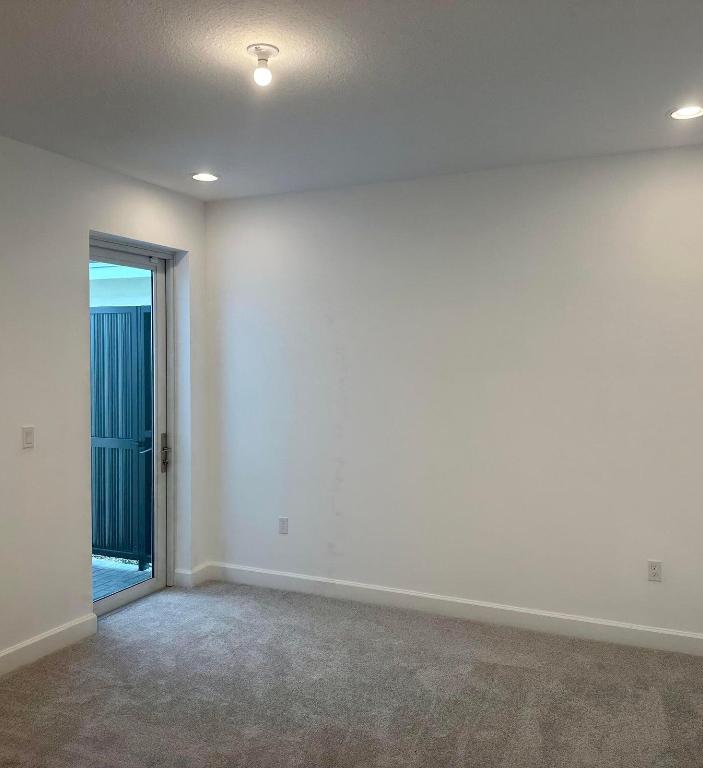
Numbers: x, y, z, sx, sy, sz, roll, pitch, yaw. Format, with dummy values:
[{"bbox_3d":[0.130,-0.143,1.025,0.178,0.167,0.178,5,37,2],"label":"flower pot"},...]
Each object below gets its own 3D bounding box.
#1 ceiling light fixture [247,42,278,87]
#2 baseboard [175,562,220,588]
[{"bbox_3d":[-0.324,-1.162,2.607,0.116,0.134,0.116,0,2,0],"label":"ceiling light fixture"},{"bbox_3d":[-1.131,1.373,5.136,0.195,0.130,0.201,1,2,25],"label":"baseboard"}]

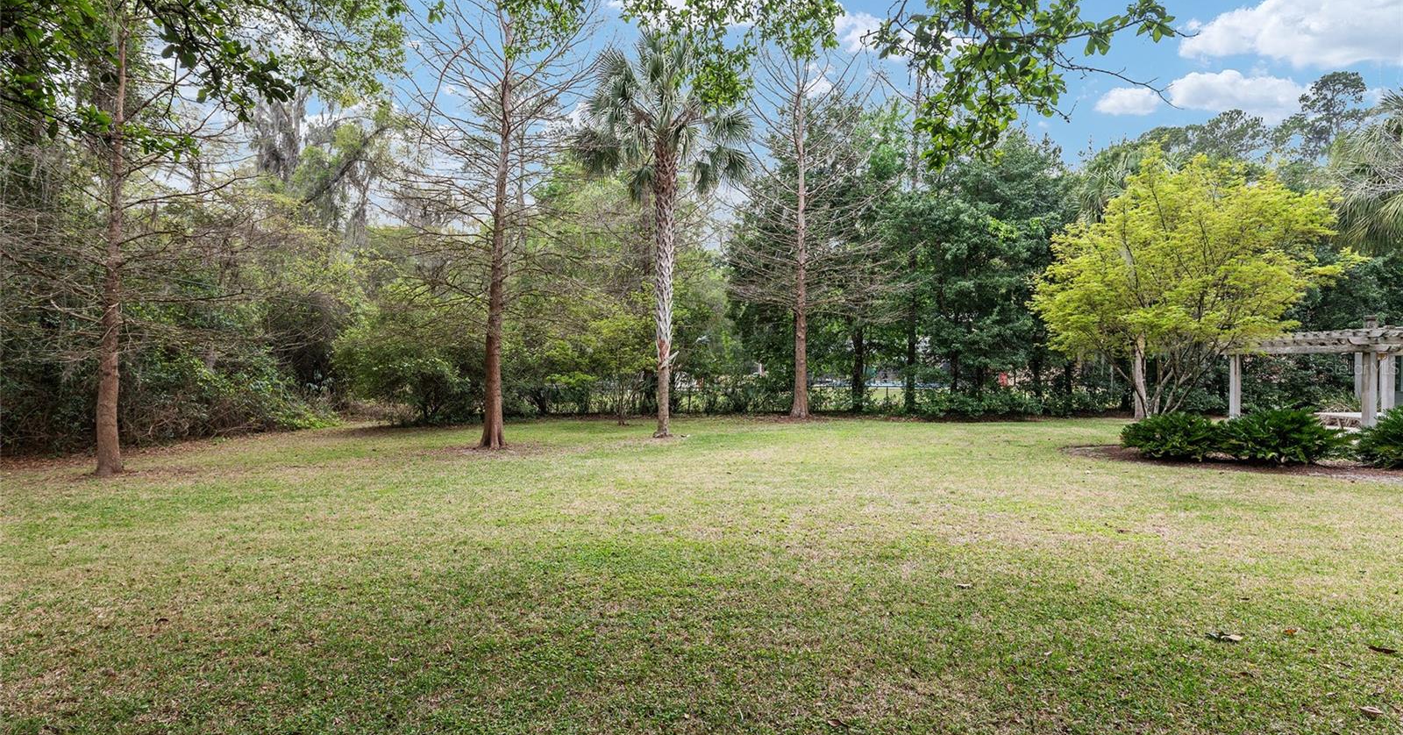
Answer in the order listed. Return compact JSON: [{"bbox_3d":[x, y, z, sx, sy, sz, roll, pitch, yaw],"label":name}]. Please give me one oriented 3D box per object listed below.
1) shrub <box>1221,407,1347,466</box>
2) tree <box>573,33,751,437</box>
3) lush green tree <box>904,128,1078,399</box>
[{"bbox_3d":[10.550,1.200,12.100,1.900,0.970,1.650,0,0,40],"label":"shrub"},{"bbox_3d":[-1.000,-3.350,16.600,4.350,10.100,4.200,0,0,0],"label":"tree"},{"bbox_3d":[10.400,-3.650,24.600,6.200,10.400,5.600,0,0,0],"label":"lush green tree"}]

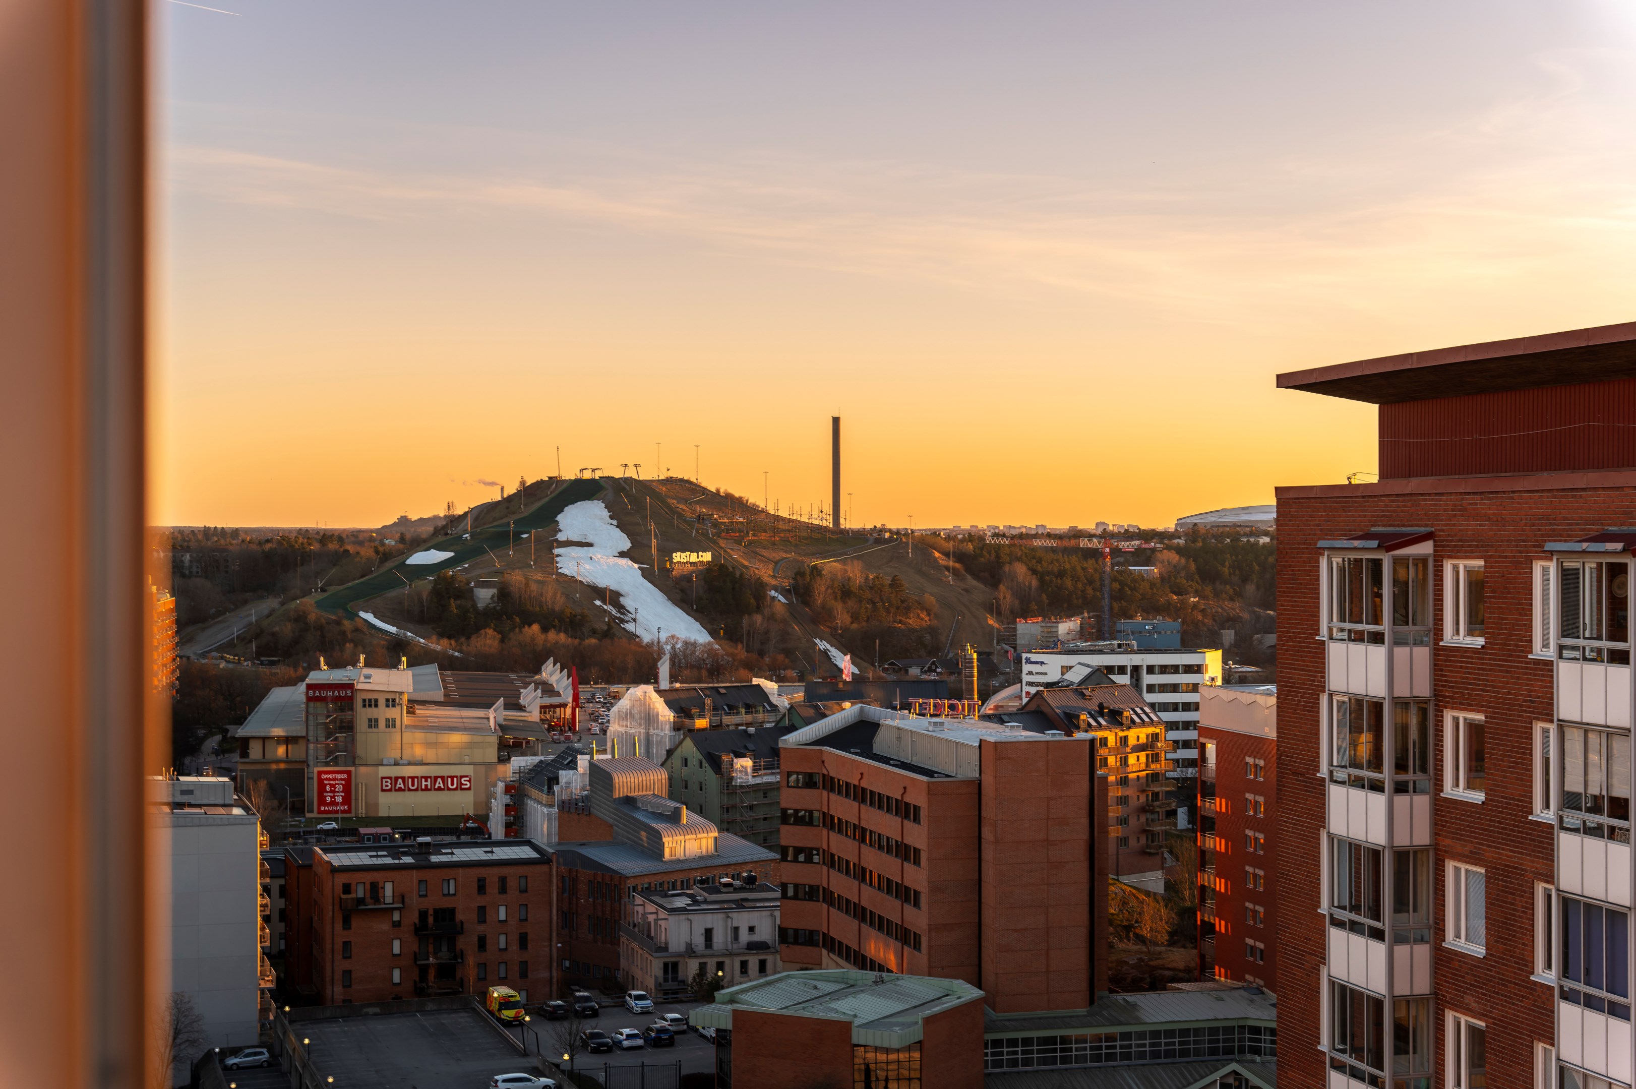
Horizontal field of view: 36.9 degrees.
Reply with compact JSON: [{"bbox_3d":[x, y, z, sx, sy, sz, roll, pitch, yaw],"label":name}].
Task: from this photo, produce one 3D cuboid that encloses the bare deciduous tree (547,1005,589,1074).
[{"bbox_3d":[-19.010,37.700,187.000,3.300,5.000,3.300,0,0,0],"label":"bare deciduous tree"}]

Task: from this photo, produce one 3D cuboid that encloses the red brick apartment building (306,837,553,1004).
[{"bbox_3d":[-38.800,38.500,248.600,21.900,16.000,13.500,0,0,-18],"label":"red brick apartment building"}]

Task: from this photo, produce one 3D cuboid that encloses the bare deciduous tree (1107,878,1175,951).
[{"bbox_3d":[34.620,39.590,262.000,7.300,8.000,7.000,0,0,0],"label":"bare deciduous tree"}]

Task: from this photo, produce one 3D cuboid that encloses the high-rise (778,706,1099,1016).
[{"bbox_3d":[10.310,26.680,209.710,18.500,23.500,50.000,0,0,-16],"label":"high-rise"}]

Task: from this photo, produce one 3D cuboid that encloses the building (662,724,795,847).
[{"bbox_3d":[-9.500,35.150,323.150,19.000,22.000,12.500,0,0,-41],"label":"building"}]

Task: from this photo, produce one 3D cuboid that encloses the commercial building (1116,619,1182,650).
[{"bbox_3d":[108.150,35.300,801.000,14.700,20.500,17.000,0,1,37],"label":"commercial building"}]

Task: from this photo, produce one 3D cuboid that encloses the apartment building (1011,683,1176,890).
[{"bbox_3d":[38.700,35.200,348.900,20.800,29.300,14.200,0,1,-43],"label":"apartment building"}]

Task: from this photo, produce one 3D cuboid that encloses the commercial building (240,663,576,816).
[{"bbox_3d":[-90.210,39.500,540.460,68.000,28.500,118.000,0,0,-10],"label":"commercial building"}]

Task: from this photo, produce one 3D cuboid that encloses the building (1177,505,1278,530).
[{"bbox_3d":[502.000,-20.800,2680.000,215.000,44.000,215.000,0,0,11],"label":"building"}]

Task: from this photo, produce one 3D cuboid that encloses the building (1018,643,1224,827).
[{"bbox_3d":[57.000,35.730,461.150,38.500,33.700,18.000,0,0,0],"label":"building"}]

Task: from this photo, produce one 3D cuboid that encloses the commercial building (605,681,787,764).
[{"bbox_3d":[-18.300,33.270,392.140,24.500,23.200,16.500,0,0,-41],"label":"commercial building"}]

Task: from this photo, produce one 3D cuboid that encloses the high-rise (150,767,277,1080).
[{"bbox_3d":[-56.900,33.300,220.400,13.700,24.600,19.300,0,0,-19],"label":"high-rise"}]

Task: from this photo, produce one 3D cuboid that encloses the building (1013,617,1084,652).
[{"bbox_3d":[74.300,35.200,787.200,14.000,21.500,22.000,0,0,24],"label":"building"}]

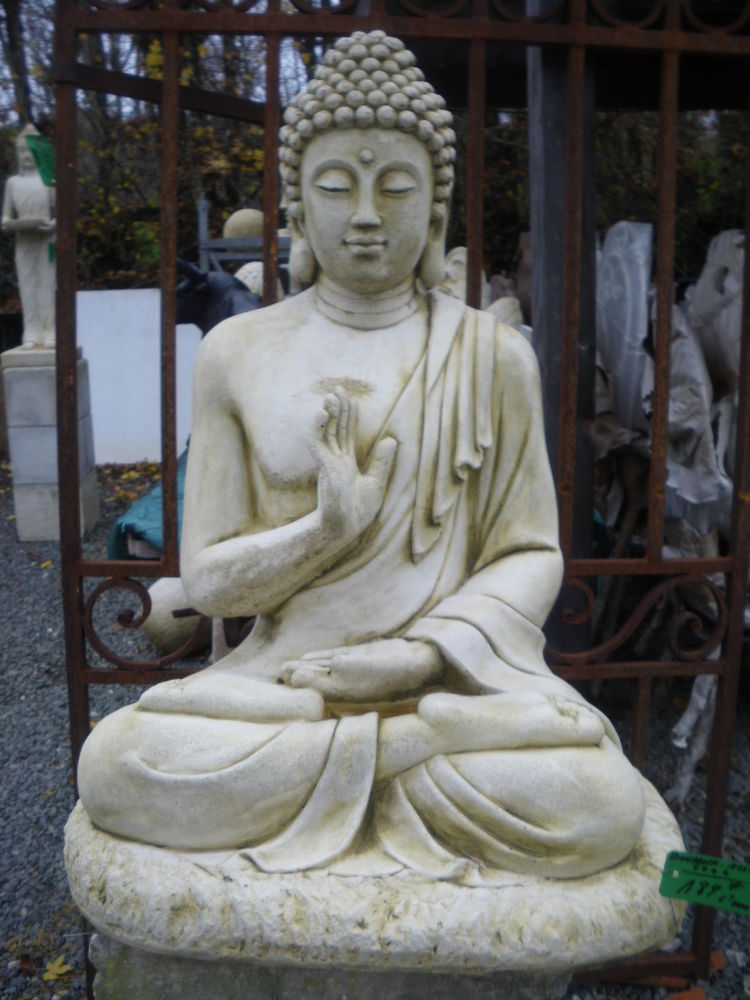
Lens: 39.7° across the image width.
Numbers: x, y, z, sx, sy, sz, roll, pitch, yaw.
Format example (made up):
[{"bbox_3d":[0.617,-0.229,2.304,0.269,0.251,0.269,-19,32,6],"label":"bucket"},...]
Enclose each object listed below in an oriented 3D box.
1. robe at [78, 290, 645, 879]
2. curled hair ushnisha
[{"bbox_3d":[-0.011,0.063,1.200,0.610,0.600,0.400,0,9,3],"label":"robe"},{"bbox_3d":[-0.002,-0.411,1.186,0.200,0.211,0.205,0,11,6],"label":"curled hair ushnisha"}]

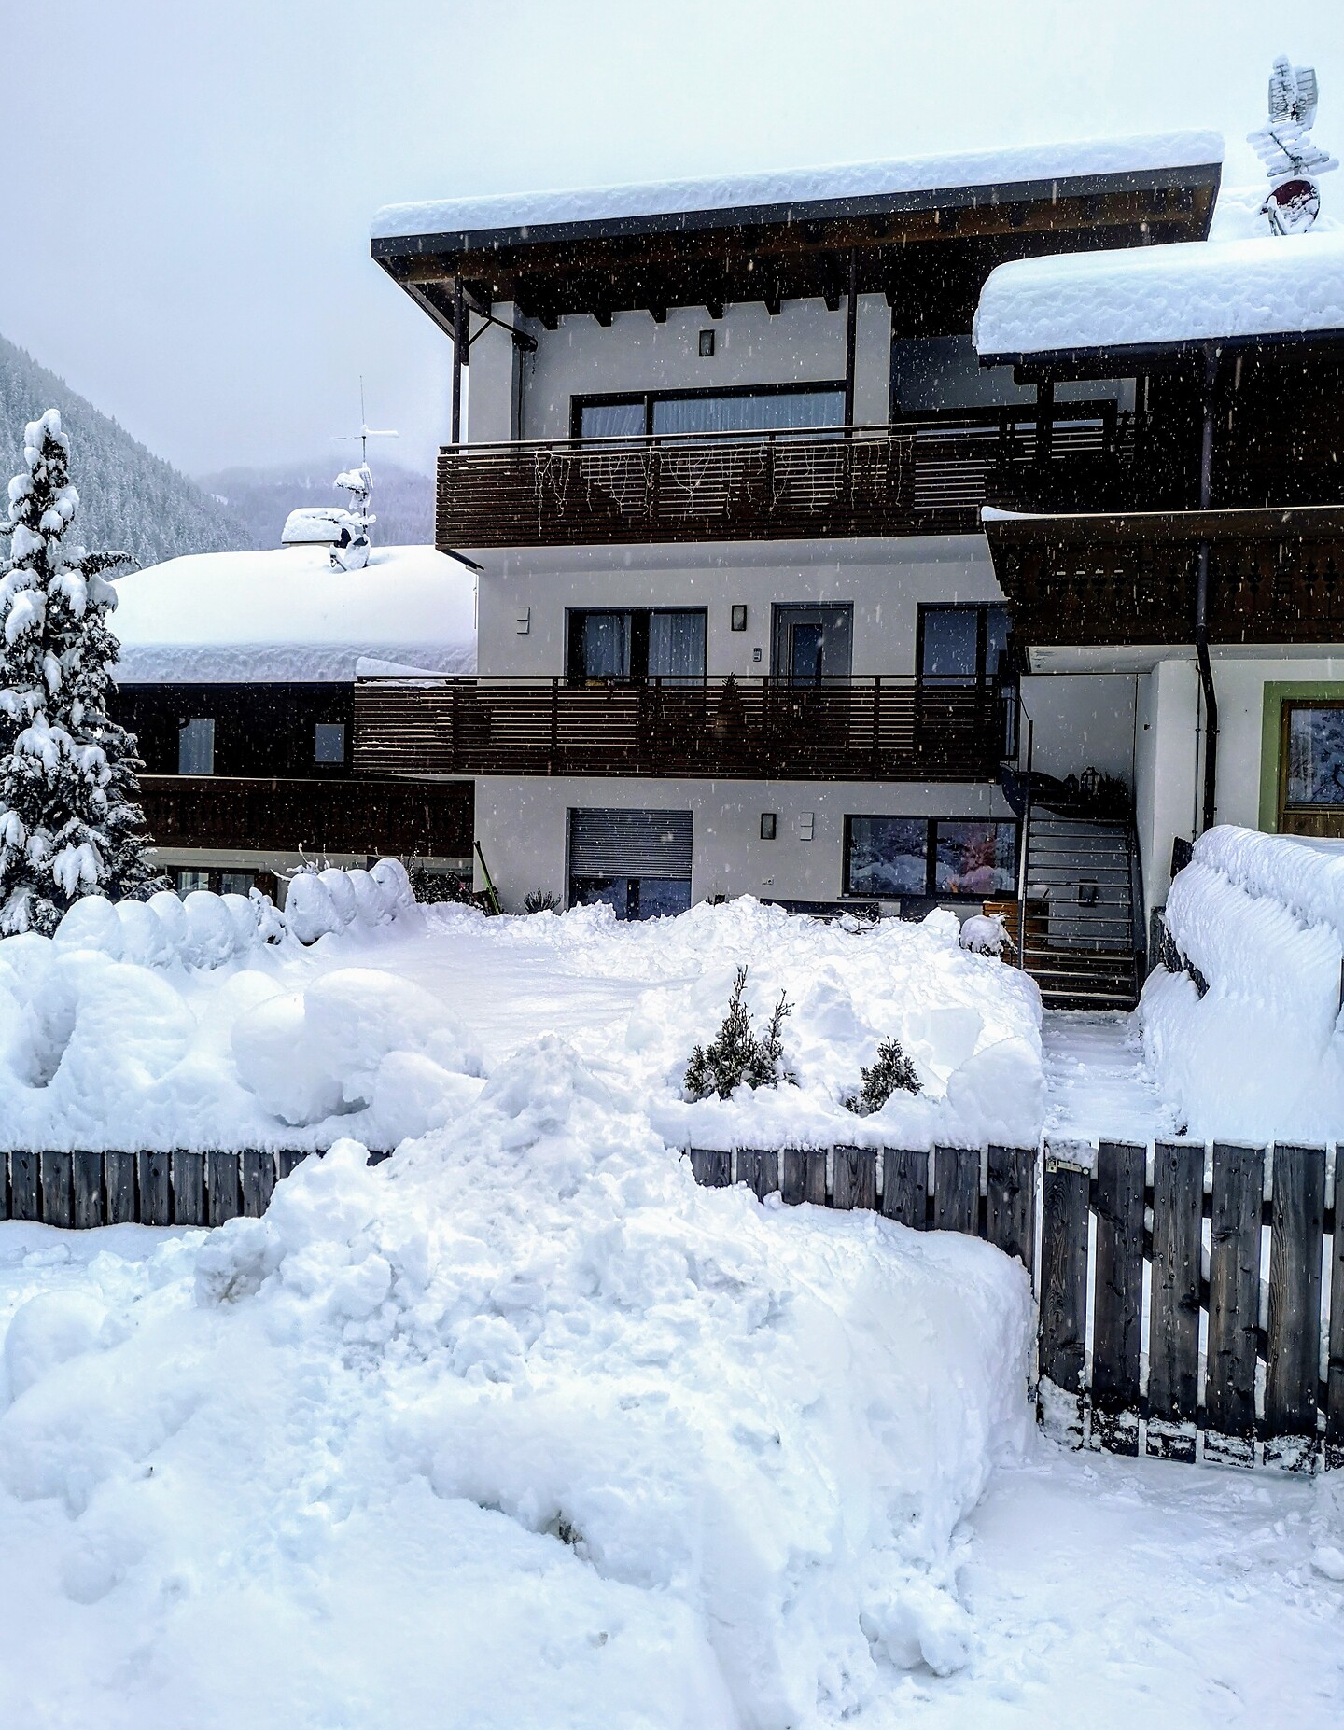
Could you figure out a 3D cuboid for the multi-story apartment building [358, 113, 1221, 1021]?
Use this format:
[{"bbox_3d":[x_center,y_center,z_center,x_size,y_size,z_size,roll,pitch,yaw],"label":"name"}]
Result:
[{"bbox_3d":[2.047,-3.482,21.762,10.610,9.550,10.200,2,2,14],"label":"multi-story apartment building"}]

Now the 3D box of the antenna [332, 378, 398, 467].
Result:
[{"bbox_3d":[-6.142,-8.848,28.000,1.320,1.800,0.800,1,2,0],"label":"antenna"}]

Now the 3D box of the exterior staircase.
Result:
[{"bbox_3d":[4.839,0.303,16.356,1.350,2.480,3.150,2,2,14],"label":"exterior staircase"}]

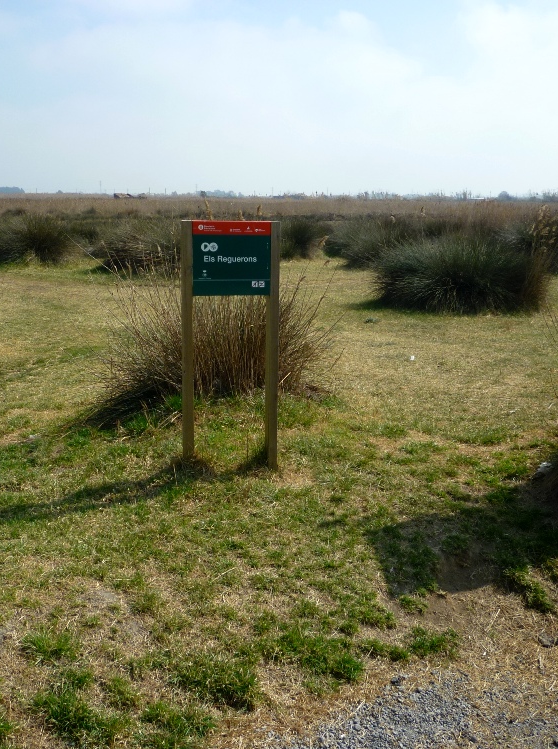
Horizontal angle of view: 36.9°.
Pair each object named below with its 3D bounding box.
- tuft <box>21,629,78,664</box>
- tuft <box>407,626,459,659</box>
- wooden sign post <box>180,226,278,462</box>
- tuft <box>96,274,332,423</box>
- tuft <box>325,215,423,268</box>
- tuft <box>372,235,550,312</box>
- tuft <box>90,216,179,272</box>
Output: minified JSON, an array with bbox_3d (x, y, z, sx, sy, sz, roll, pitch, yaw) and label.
[{"bbox_3d":[-0.852,0.993,3.088,0.206,0.071,0.175,-3,12,-16],"label":"tuft"},{"bbox_3d":[0.582,0.999,3.150,0.188,0.064,0.160,3,12,11],"label":"tuft"},{"bbox_3d":[-0.298,-0.177,5.166,0.586,1.539,0.065,-2,12,-13],"label":"wooden sign post"},{"bbox_3d":[-0.536,-0.337,7.007,1.849,0.972,1.479,0,12,-4],"label":"tuft"},{"bbox_3d":[2.886,-3.520,21.833,3.227,1.281,2.743,2,12,7],"label":"tuft"},{"bbox_3d":[2.973,-1.689,13.519,2.729,1.114,2.320,3,12,12],"label":"tuft"},{"bbox_3d":[-3.322,-3.096,19.674,2.273,1.212,2.045,-1,12,-9],"label":"tuft"}]

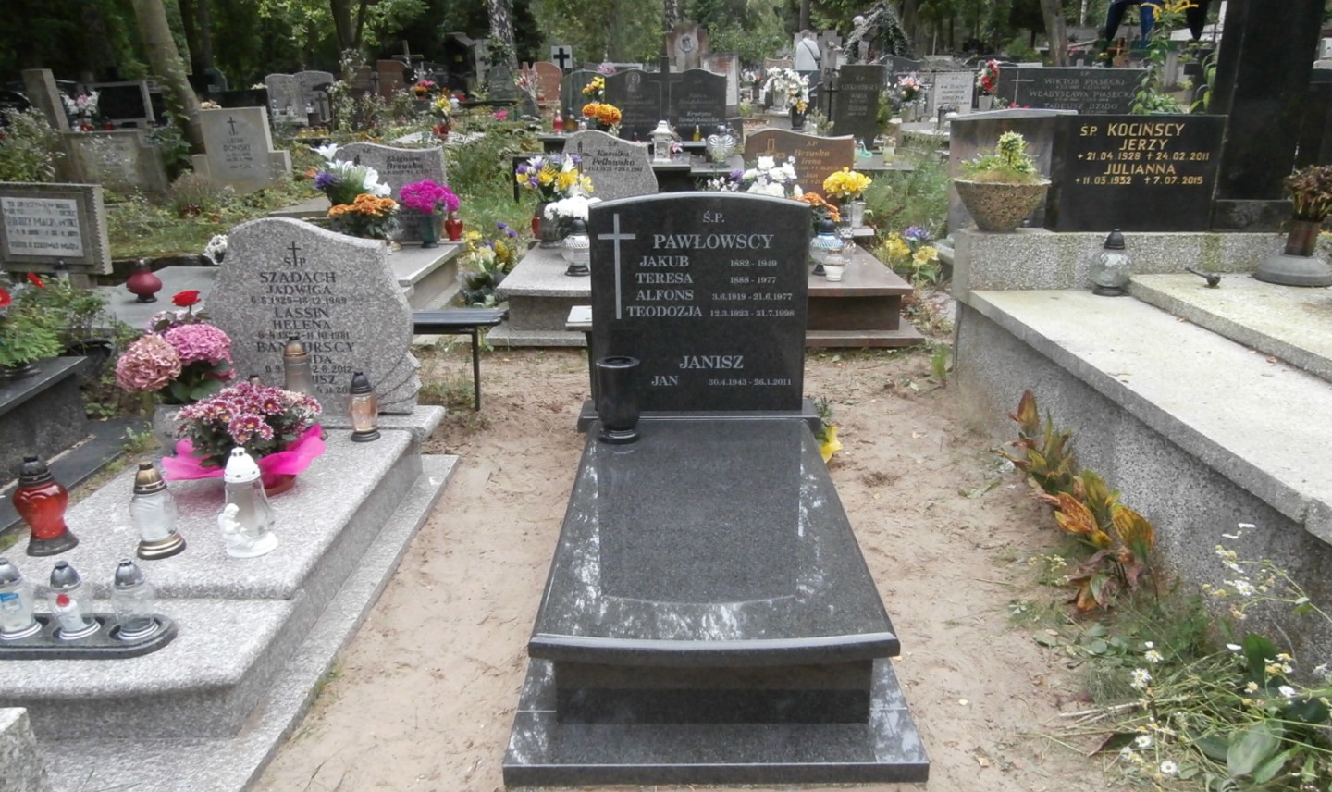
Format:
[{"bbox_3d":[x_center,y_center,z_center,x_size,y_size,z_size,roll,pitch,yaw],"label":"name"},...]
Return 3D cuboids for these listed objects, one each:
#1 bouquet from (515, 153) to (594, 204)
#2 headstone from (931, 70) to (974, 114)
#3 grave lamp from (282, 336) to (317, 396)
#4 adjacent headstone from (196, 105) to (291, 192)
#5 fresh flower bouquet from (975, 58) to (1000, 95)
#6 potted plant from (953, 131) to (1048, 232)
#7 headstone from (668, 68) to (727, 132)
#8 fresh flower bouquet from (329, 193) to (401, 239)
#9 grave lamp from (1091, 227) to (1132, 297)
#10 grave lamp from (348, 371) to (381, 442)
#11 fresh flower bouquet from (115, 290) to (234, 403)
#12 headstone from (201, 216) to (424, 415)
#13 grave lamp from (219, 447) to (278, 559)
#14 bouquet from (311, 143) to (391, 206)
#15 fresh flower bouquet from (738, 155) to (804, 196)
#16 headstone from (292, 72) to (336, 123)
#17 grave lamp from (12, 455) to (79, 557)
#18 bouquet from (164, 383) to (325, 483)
[{"bbox_3d":[-0.797,-1.579,6.692,0.540,0.360,0.420,0,18,0],"label":"bouquet"},{"bbox_3d":[4.100,-4.331,13.277,0.617,0.624,0.108,0,18,1],"label":"headstone"},{"bbox_3d":[-1.339,-0.042,3.339,0.120,0.290,0.120,0,17,1],"label":"grave lamp"},{"bbox_3d":[-3.977,-2.313,8.707,0.870,0.810,0.160,0,18,0],"label":"adjacent headstone"},{"bbox_3d":[3.930,-3.886,11.270,0.304,0.421,0.274,0,18,1],"label":"fresh flower bouquet"},{"bbox_3d":[1.585,-1.030,4.403,0.470,0.480,0.450,0,18,0],"label":"potted plant"},{"bbox_3d":[0.316,-2.992,9.439,0.600,0.660,0.110,0,18,0],"label":"headstone"},{"bbox_3d":[-2.102,-1.238,6.434,0.490,0.330,0.420,0,18,0],"label":"fresh flower bouquet"},{"bbox_3d":[2.342,-0.718,4.801,0.205,0.340,0.205,0,17,1],"label":"grave lamp"},{"bbox_3d":[-1.178,0.034,3.597,0.122,0.252,0.122,0,18,1],"label":"grave lamp"},{"bbox_3d":[-1.627,-0.172,3.080,0.370,0.350,0.330,0,18,0],"label":"fresh flower bouquet"},{"bbox_3d":[-1.289,-0.293,3.420,0.755,0.740,0.100,0,18,1],"label":"headstone"},{"bbox_3d":[-1.232,0.296,2.699,0.162,0.304,0.157,4,18,14],"label":"grave lamp"},{"bbox_3d":[-2.318,-1.621,6.800,0.540,0.460,0.420,0,17,1],"label":"bouquet"},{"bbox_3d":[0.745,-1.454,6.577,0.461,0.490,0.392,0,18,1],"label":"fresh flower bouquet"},{"bbox_3d":[-5.307,-4.507,13.963,0.588,0.775,0.127,0,18,1],"label":"headstone"},{"bbox_3d":[-1.719,0.303,2.563,0.140,0.275,0.135,0,18,0],"label":"grave lamp"},{"bbox_3d":[-1.318,0.136,2.854,0.450,0.320,0.420,0,17,1],"label":"bouquet"}]

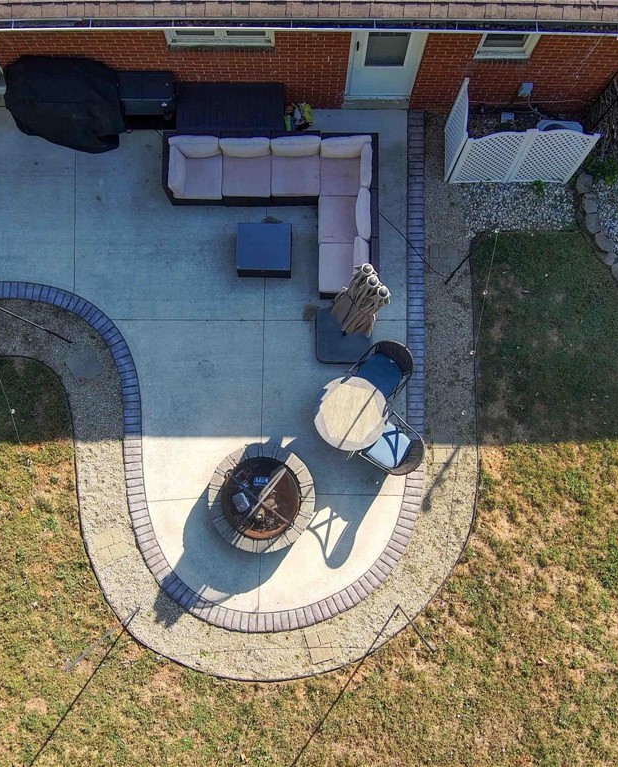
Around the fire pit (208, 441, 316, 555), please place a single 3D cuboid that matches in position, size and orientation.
[{"bbox_3d":[-0.591,1.471,8.061,1.370,0.340,1.370,1,82,0],"label":"fire pit"}]

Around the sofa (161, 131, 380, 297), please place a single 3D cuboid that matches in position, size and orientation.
[{"bbox_3d":[-0.510,-2.265,8.408,2.870,0.630,2.120,1,82,0],"label":"sofa"}]

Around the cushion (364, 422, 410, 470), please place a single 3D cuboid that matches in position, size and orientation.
[{"bbox_3d":[0.997,0.792,7.862,0.460,0.070,0.480,32,84,4],"label":"cushion"}]

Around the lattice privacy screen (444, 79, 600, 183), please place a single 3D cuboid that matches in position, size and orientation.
[{"bbox_3d":[2.784,-3.311,8.235,1.740,1.200,0.820,1,82,0],"label":"lattice privacy screen"}]

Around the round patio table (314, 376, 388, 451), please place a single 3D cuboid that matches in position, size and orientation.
[{"bbox_3d":[0.517,0.415,7.996,0.920,0.730,0.920,1,82,0],"label":"round patio table"}]

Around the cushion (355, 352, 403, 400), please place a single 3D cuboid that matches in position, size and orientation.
[{"bbox_3d":[0.892,-0.102,7.981,0.480,0.070,0.460,39,84,5],"label":"cushion"}]

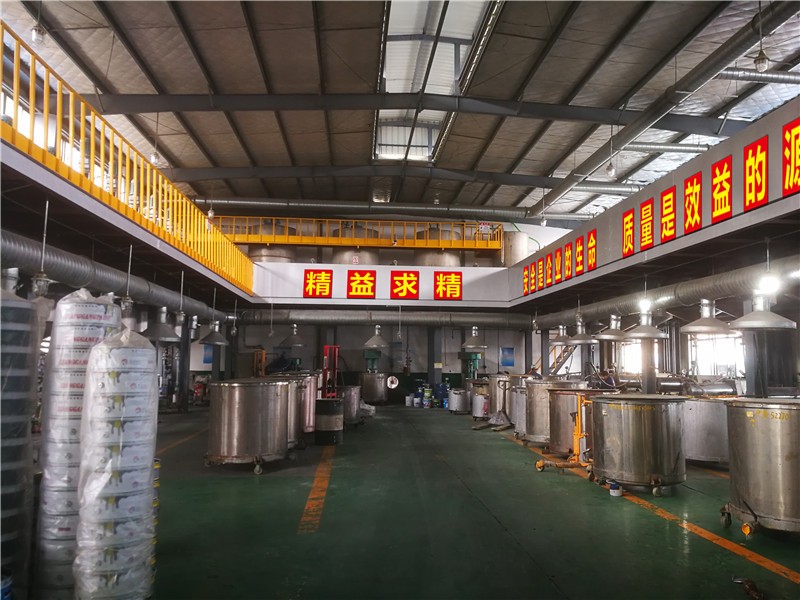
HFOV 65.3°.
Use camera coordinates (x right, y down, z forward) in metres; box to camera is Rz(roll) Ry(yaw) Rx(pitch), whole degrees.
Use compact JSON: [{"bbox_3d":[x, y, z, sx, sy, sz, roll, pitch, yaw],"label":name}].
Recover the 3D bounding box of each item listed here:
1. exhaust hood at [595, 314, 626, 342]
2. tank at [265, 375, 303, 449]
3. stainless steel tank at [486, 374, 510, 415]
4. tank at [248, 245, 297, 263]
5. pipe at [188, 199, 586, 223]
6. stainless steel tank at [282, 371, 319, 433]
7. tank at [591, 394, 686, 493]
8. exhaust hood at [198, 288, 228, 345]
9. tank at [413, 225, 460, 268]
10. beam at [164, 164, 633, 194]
[{"bbox_3d":[4.981,0.657,14.391,0.980,0.630,0.980,1,-6,-4],"label":"exhaust hood"},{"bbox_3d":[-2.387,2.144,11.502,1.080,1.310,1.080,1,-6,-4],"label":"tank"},{"bbox_3d":[2.889,2.880,18.275,0.700,1.270,0.700,1,-6,-4],"label":"stainless steel tank"},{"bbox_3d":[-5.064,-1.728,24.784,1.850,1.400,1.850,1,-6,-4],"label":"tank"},{"bbox_3d":[-0.191,-2.927,19.712,13.300,0.420,0.400,1,-6,-4],"label":"pipe"},{"bbox_3d":[-2.360,2.316,13.558,1.100,1.270,1.100,1,-6,-4],"label":"stainless steel tank"},{"bbox_3d":[3.259,1.938,8.532,1.220,1.210,1.220,1,-6,-4],"label":"tank"},{"bbox_3d":[-5.952,0.539,20.000,0.900,1.750,0.900,1,-6,-4],"label":"exhaust hood"},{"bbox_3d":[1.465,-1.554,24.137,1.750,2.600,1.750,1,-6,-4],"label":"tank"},{"bbox_3d":[0.253,-4.046,20.760,16.200,0.750,0.250,1,-6,-4],"label":"beam"}]

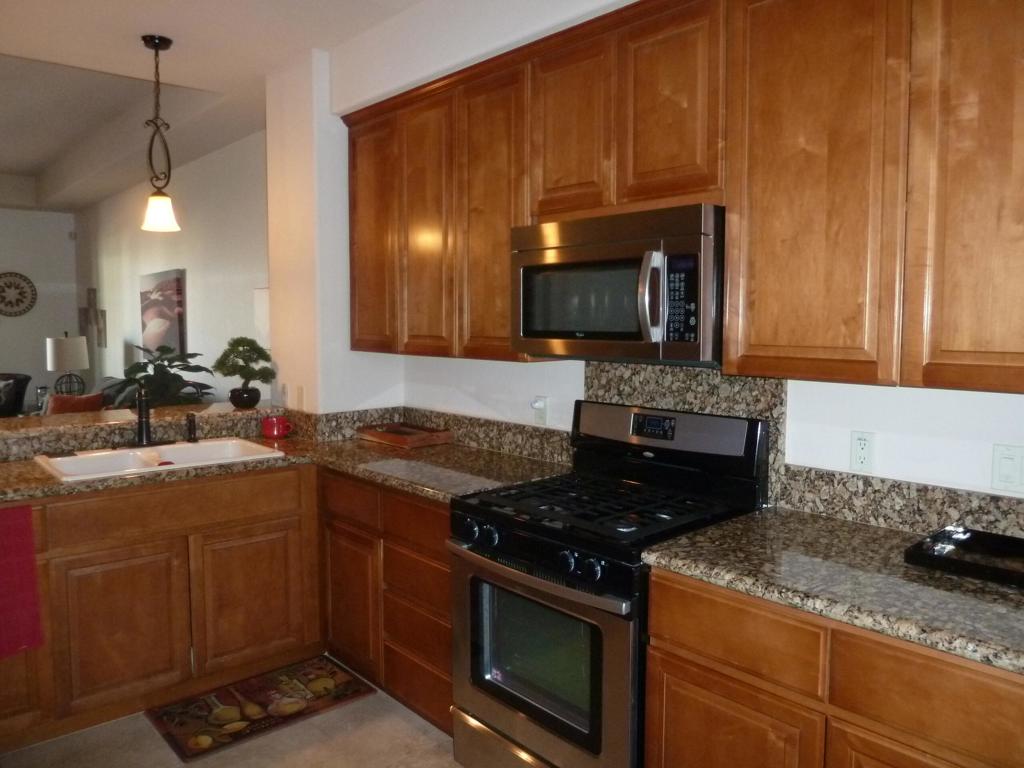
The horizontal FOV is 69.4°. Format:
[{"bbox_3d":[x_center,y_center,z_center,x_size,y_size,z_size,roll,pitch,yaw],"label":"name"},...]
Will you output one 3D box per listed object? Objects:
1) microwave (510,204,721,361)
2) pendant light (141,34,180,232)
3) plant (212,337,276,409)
[{"bbox_3d":[0.398,-0.296,2.405,0.400,0.435,0.757,-4,6,-43],"label":"microwave"},{"bbox_3d":[-1.521,-1.069,3.186,0.170,0.820,0.170,-4,6,-43],"label":"pendant light"},{"bbox_3d":[-1.330,-0.058,3.667,0.310,0.360,0.280,-4,6,-43],"label":"plant"}]

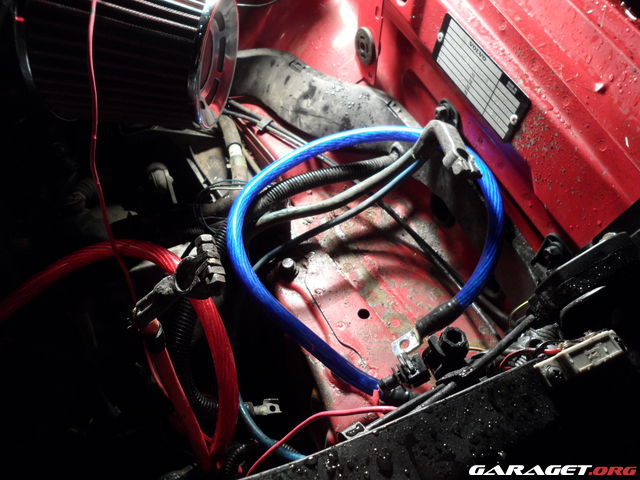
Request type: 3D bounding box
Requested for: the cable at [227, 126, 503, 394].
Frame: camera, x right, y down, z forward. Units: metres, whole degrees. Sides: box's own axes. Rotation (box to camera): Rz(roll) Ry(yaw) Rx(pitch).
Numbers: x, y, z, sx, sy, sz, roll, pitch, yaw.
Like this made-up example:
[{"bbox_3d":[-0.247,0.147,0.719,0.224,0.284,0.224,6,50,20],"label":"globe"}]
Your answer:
[{"bbox_3d":[0.051,-0.019,0.503,0.276,0.070,0.244,-40,74,-17],"label":"cable"}]

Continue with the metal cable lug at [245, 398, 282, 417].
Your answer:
[{"bbox_3d":[-0.078,0.232,0.690,0.051,0.017,0.023,6,67,0],"label":"metal cable lug"}]

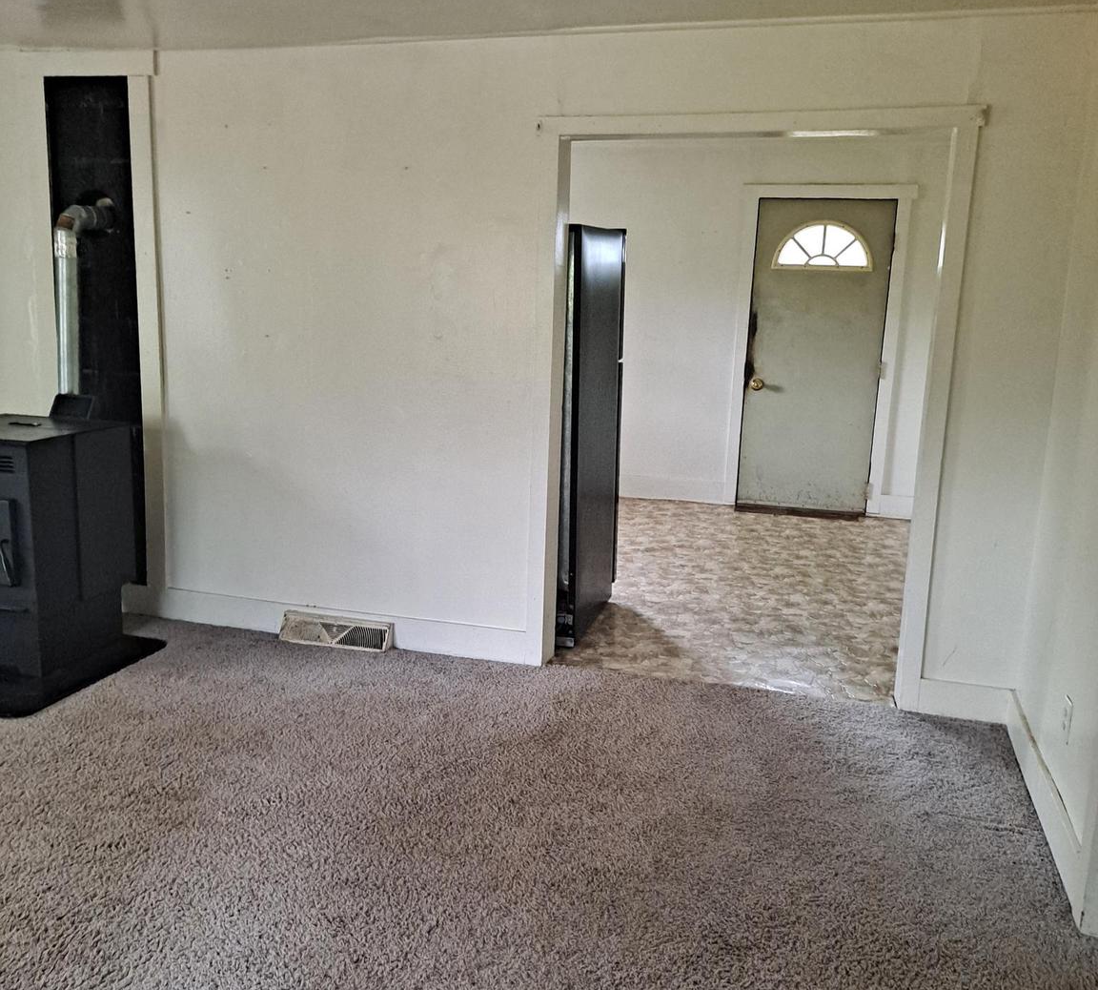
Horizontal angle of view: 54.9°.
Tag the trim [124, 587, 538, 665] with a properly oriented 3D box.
[{"bbox_3d":[-0.939,0.518,4.324,1.860,0.134,0.022,5,11,16],"label":"trim"}]

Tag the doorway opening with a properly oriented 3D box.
[{"bbox_3d":[0.653,-0.299,3.764,1.454,2.013,0.140,5,11,16],"label":"doorway opening"}]

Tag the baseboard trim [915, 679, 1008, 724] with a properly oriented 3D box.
[{"bbox_3d":[1.418,0.704,3.638,0.305,0.128,0.022,5,11,16],"label":"baseboard trim"}]

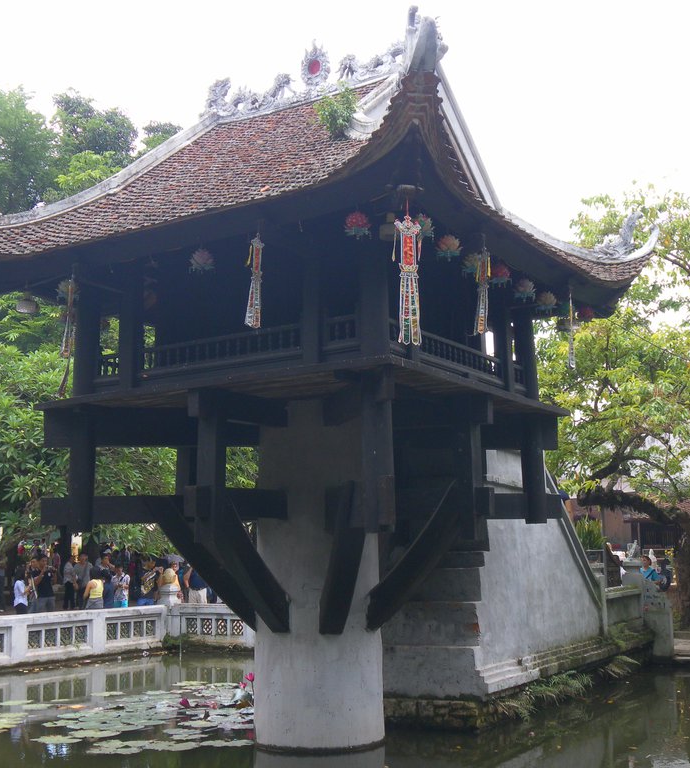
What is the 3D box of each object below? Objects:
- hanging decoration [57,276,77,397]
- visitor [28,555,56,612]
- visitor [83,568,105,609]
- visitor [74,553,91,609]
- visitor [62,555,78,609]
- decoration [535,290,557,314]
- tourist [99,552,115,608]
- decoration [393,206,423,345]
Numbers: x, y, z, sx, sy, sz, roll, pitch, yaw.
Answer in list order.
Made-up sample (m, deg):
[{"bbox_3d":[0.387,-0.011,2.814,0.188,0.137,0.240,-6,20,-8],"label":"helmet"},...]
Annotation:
[{"bbox_3d":[-2.523,-0.438,9.425,0.170,1.119,0.160,5,-12,-31],"label":"hanging decoration"},{"bbox_3d":[-5.650,4.088,19.506,0.520,1.710,0.420,8,-13,-41],"label":"visitor"},{"bbox_3d":[-5.091,4.523,21.052,0.450,1.560,0.320,-1,-10,0],"label":"visitor"},{"bbox_3d":[-5.971,4.708,23.561,0.500,1.680,0.330,1,-10,-12],"label":"visitor"},{"bbox_3d":[-7.711,5.568,28.999,0.320,1.620,0.450,3,-10,-24],"label":"visitor"},{"bbox_3d":[1.988,-0.804,10.218,0.210,0.200,0.210,-1,-9,0],"label":"decoration"},{"bbox_3d":[-5.170,4.518,22.272,0.480,1.700,0.380,6,-12,-34],"label":"tourist"},{"bbox_3d":[0.462,-0.784,7.526,0.200,1.014,0.180,0,-10,-5],"label":"decoration"}]

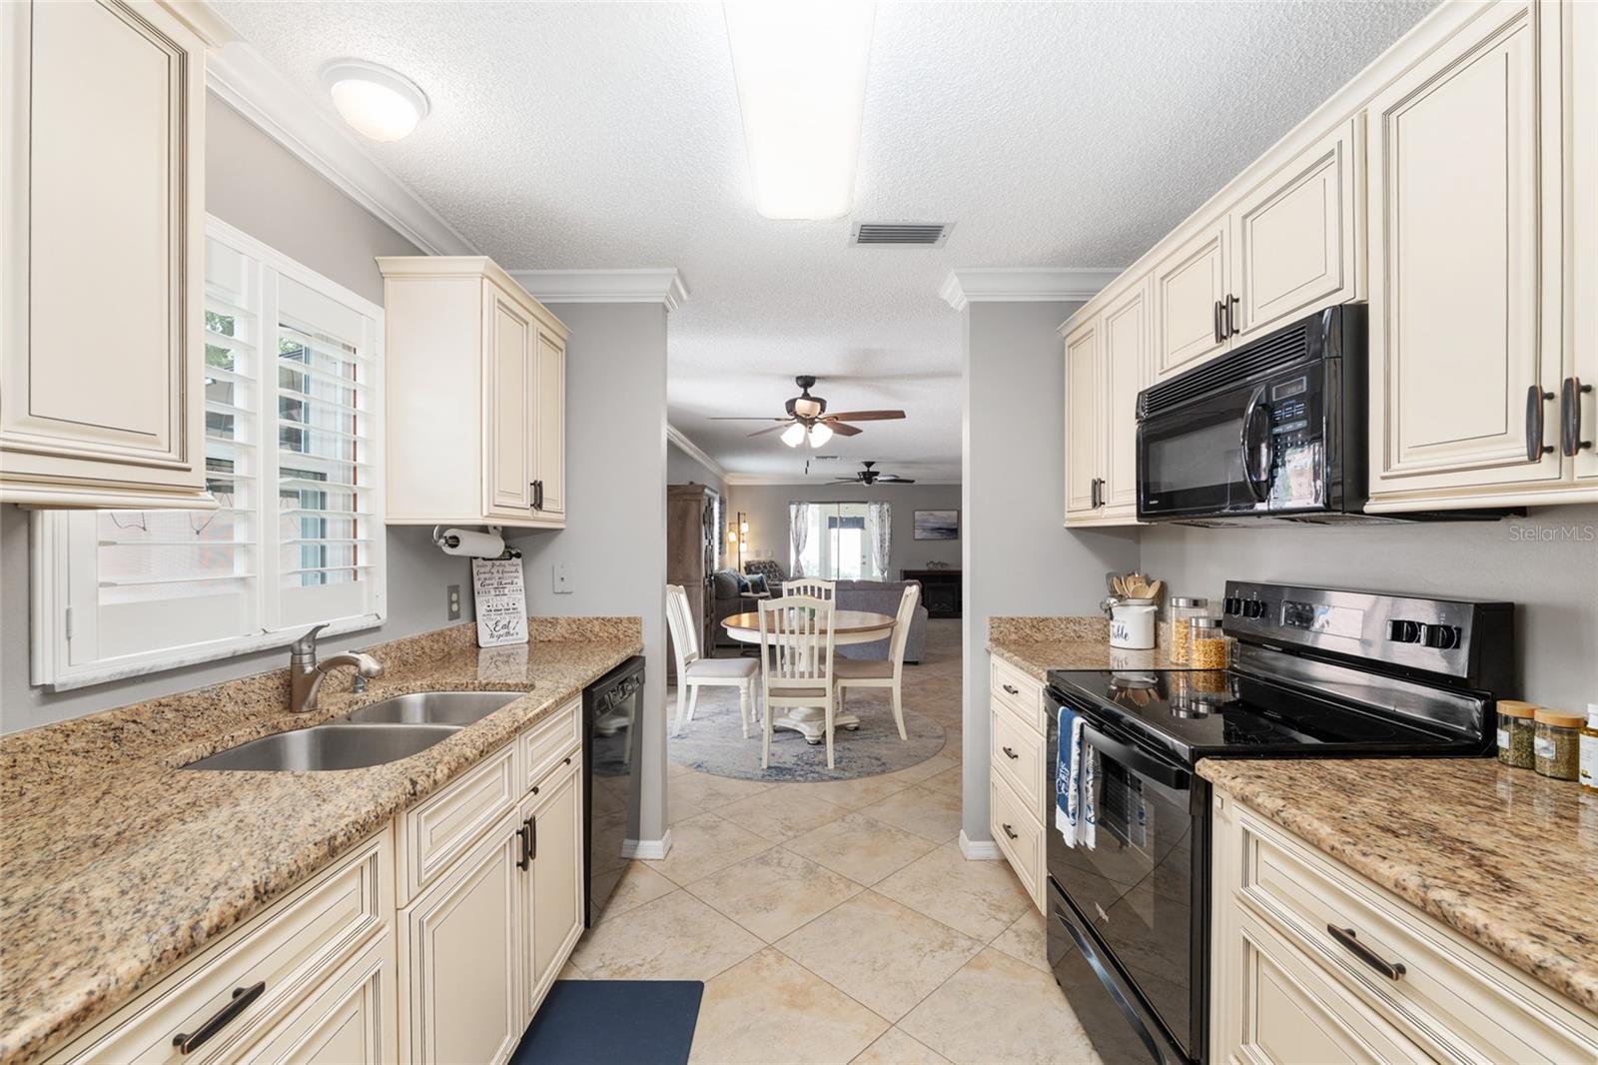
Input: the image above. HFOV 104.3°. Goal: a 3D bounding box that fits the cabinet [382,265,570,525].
[{"bbox_3d":[-1.112,-0.429,2.263,0.333,0.808,0.707,0,-1,1],"label":"cabinet"}]

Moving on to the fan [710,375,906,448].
[{"bbox_3d":[0.055,-0.807,4.200,1.300,0.480,1.300,0,-1,1],"label":"fan"}]

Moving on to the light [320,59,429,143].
[{"bbox_3d":[-1.037,-1.030,1.528,0.226,0.100,0.226,0,-1,1],"label":"light"}]

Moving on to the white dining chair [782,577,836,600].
[{"bbox_3d":[0.092,0.898,4.993,0.450,1.010,0.570,0,-1,1],"label":"white dining chair"}]

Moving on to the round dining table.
[{"bbox_3d":[0.073,1.019,4.450,1.250,0.770,1.250,0,-1,0],"label":"round dining table"}]

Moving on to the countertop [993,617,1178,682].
[{"bbox_3d":[1.111,0.429,2.325,0.650,0.140,0.590,0,-1,1],"label":"countertop"}]

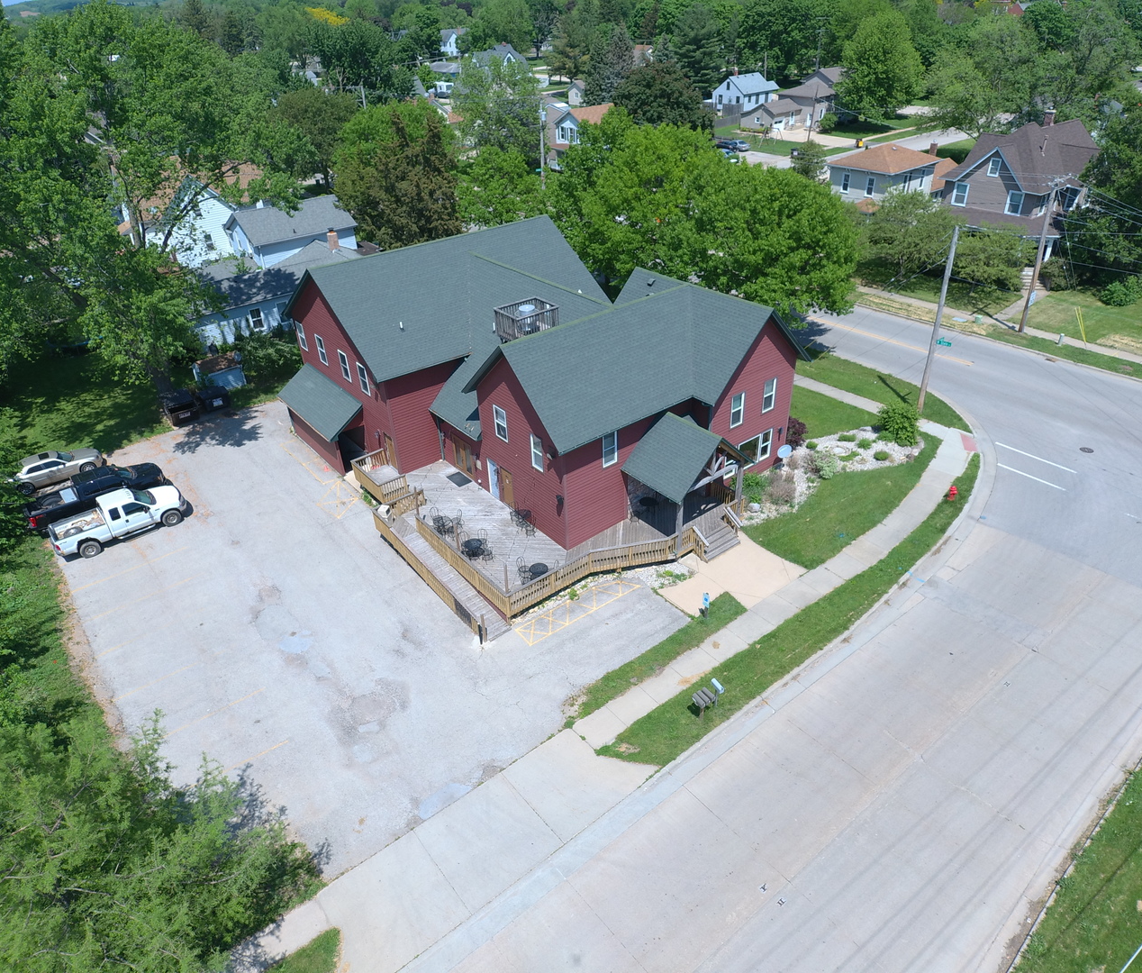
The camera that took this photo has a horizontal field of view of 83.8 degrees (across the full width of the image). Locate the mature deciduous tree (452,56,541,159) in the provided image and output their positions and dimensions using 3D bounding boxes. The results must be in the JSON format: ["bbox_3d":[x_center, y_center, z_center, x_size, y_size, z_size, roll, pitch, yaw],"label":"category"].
[{"bbox_3d":[-11.261,-58.666,99.000,13.900,14.500,13.900,-2,36,0],"label":"mature deciduous tree"}]

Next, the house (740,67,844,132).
[{"bbox_3d":[44.329,-73.397,120.749,23.000,8.000,11.000,-28,43,-30],"label":"house"}]

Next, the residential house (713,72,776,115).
[{"bbox_3d":[36.505,-80.762,129.965,13.500,6.500,8.400,-28,43,-30],"label":"residential house"}]

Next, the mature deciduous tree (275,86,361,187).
[{"bbox_3d":[-35.050,-47.312,87.185,11.500,13.000,11.500,-28,43,-30],"label":"mature deciduous tree"}]

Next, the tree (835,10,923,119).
[{"bbox_3d":[61.903,-84.607,128.000,16.000,17.500,16.000,-2,36,0],"label":"tree"}]

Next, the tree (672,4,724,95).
[{"bbox_3d":[28.459,-95.696,139.518,11.933,16.165,11.933,-2,36,1],"label":"tree"}]

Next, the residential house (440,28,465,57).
[{"bbox_3d":[-41.646,-155.286,223.003,8.500,8.976,9.000,-28,43,-31],"label":"residential house"}]

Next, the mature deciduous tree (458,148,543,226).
[{"bbox_3d":[-7.574,-32.450,69.500,9.500,9.300,9.500,-2,36,0],"label":"mature deciduous tree"}]

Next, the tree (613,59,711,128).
[{"bbox_3d":[16.673,-69.083,112.537,15.500,11.800,16.000,-28,43,-30],"label":"tree"}]

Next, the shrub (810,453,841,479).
[{"bbox_3d":[13.536,-1.052,33.900,1.500,1.150,1.500,-2,36,0],"label":"shrub"}]

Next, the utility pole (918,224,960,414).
[{"bbox_3d":[19.863,-8.564,34.510,0.380,10.447,0.380,-28,43,-31],"label":"utility pole"}]

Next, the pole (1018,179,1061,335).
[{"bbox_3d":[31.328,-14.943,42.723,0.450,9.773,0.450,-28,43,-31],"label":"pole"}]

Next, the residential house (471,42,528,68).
[{"bbox_3d":[-17.823,-104.750,157.294,12.500,8.095,11.000,-28,43,-31],"label":"residential house"}]

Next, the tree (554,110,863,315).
[{"bbox_3d":[9.471,-19.984,48.324,14.000,13.000,22.000,-29,43,-32],"label":"tree"}]

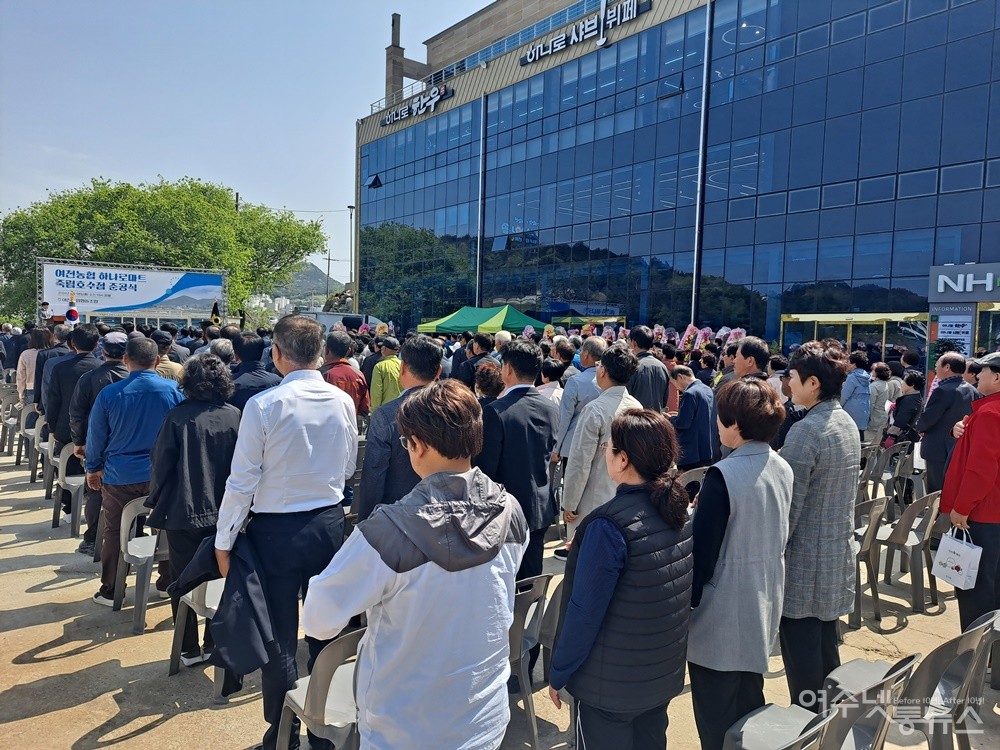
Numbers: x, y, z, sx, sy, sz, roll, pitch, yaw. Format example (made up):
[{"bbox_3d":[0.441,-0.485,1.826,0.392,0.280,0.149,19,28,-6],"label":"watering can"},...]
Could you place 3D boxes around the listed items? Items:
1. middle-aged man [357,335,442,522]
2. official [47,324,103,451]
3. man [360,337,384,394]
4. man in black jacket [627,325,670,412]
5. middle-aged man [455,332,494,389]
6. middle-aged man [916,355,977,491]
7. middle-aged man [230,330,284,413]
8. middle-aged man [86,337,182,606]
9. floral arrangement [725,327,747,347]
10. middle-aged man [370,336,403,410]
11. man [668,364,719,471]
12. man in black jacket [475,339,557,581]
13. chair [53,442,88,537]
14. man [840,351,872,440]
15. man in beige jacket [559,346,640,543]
[{"bbox_3d":[-0.394,0.669,3.121,0.520,1.700,0.330,0,4,-34],"label":"middle-aged man"},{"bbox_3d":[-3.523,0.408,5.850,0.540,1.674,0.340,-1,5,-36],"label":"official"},{"bbox_3d":[-1.679,0.317,9.231,0.520,1.657,0.330,-1,4,-37],"label":"man"},{"bbox_3d":[1.251,0.490,6.036,0.540,1.845,0.340,0,4,-36],"label":"man in black jacket"},{"bbox_3d":[-0.226,0.398,7.300,0.500,1.680,0.320,-1,5,-38],"label":"middle-aged man"},{"bbox_3d":[3.784,0.655,5.894,0.360,1.691,0.520,5,4,45],"label":"middle-aged man"},{"bbox_3d":[-1.709,0.537,4.750,0.520,1.652,0.330,-1,4,-35],"label":"middle-aged man"},{"bbox_3d":[-2.210,0.577,4.180,0.560,1.618,0.330,-1,4,-34],"label":"middle-aged man"},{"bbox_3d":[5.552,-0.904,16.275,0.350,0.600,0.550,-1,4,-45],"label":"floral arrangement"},{"bbox_3d":[-1.337,0.386,8.133,0.500,1.660,0.330,-1,4,-37],"label":"middle-aged man"},{"bbox_3d":[1.683,0.669,6.045,0.440,1.513,0.480,4,4,30],"label":"man"},{"bbox_3d":[0.086,0.648,3.600,0.480,1.671,0.290,-1,5,-38],"label":"man in black jacket"},{"bbox_3d":[-3.415,0.891,5.747,0.450,0.780,0.520,-1,4,-38],"label":"chair"},{"bbox_3d":[3.764,0.545,7.300,0.450,1.592,0.300,-2,5,-40],"label":"man"},{"bbox_3d":[0.589,0.665,3.862,0.520,1.690,0.340,-1,4,-40],"label":"man in beige jacket"}]

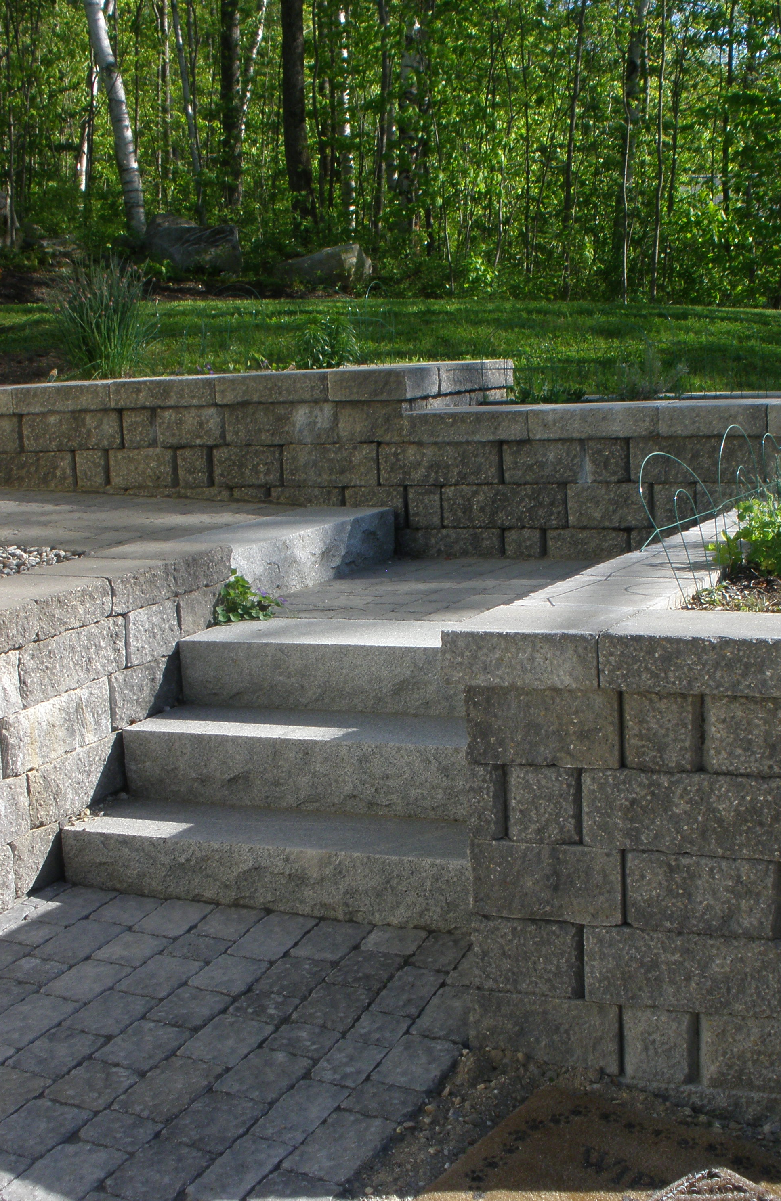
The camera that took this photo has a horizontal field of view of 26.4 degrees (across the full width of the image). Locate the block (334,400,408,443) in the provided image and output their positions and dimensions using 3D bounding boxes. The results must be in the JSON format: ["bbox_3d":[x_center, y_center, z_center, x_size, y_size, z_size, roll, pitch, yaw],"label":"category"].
[{"bbox_3d":[-0.007,-0.663,6.099,0.300,0.152,0.274,1,10,24],"label":"block"}]

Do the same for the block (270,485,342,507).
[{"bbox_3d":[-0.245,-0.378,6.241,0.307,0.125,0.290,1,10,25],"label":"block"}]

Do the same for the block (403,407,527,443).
[{"bbox_3d":[0.316,-0.626,5.934,0.457,0.105,0.290,1,9,23],"label":"block"}]

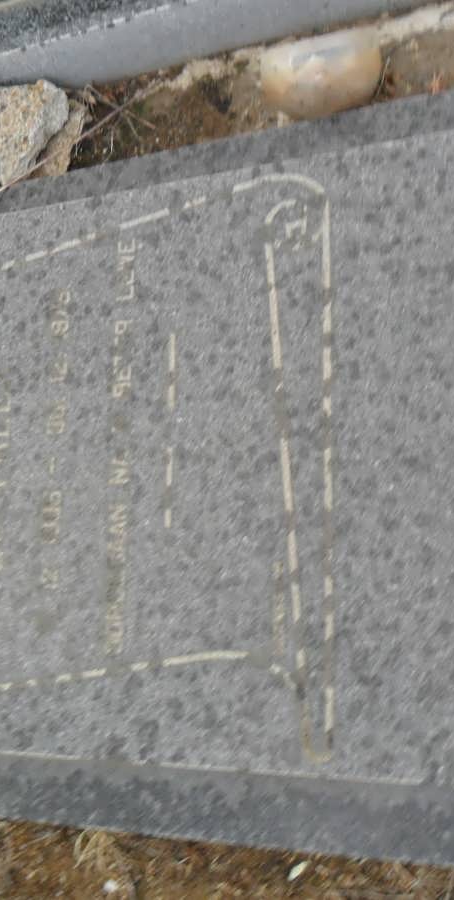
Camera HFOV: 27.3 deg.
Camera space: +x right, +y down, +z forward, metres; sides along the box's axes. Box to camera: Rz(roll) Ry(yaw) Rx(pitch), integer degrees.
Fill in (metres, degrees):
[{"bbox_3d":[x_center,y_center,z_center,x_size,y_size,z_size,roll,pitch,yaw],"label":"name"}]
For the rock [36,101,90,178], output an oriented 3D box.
[{"bbox_3d":[-0.297,-0.526,1.605,0.085,0.075,0.145,16,87,24],"label":"rock"}]

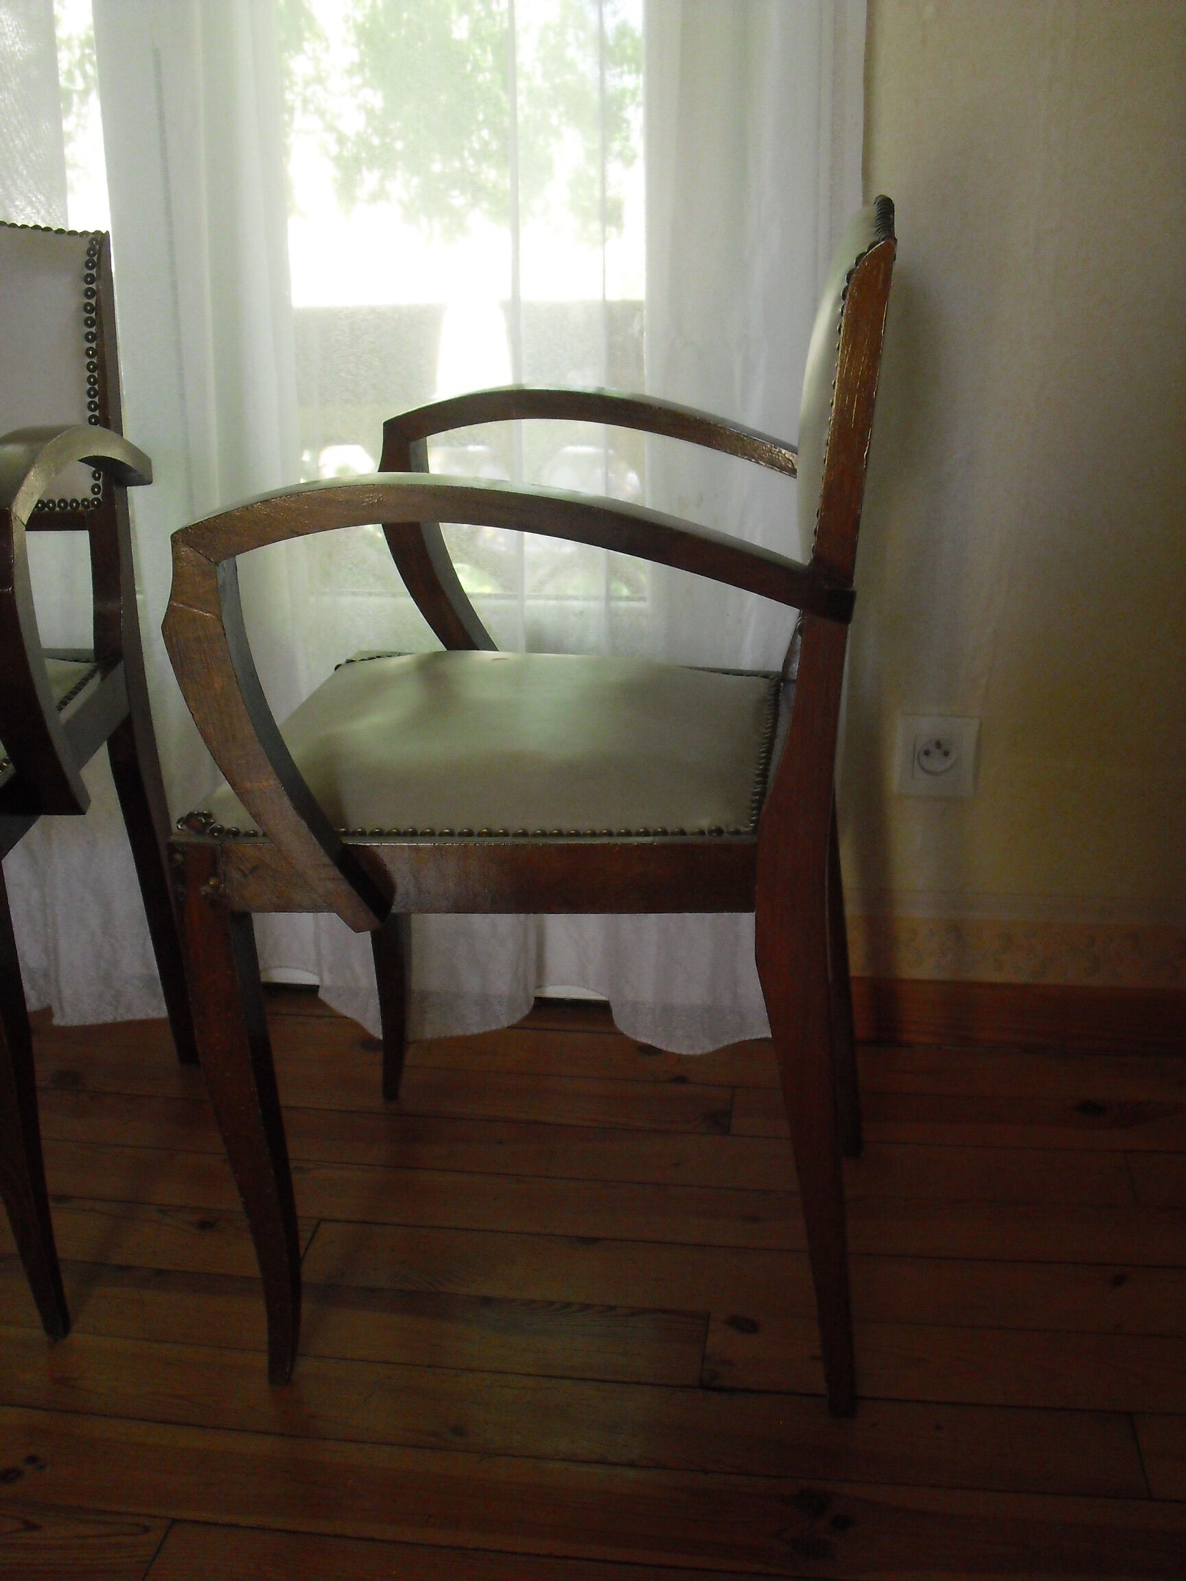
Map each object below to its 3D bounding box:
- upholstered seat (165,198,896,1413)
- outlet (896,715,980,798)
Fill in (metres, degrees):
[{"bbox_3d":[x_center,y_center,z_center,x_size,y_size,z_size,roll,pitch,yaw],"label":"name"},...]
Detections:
[{"bbox_3d":[-0.011,-0.001,1.273,0.465,0.840,0.510,3,22,8],"label":"upholstered seat"},{"bbox_3d":[0.338,-0.033,1.615,0.080,0.080,0.013,2,22,7],"label":"outlet"}]

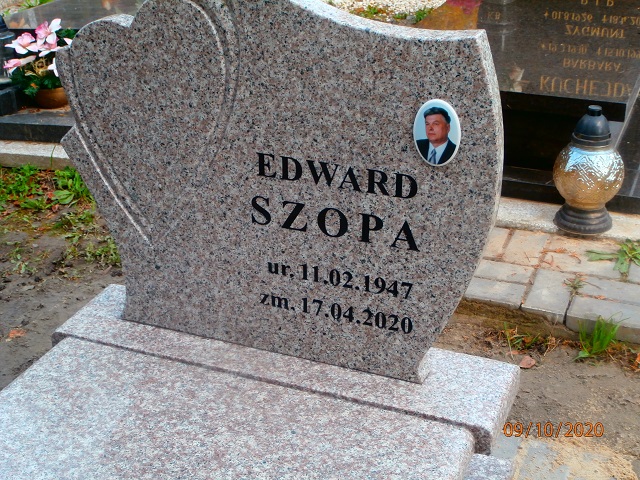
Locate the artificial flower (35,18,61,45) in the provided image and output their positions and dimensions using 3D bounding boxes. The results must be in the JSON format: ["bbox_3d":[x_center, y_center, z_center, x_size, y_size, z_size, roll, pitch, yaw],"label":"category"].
[{"bbox_3d":[-0.890,-0.683,3.450,0.082,0.080,0.065,-2,27,-4],"label":"artificial flower"}]

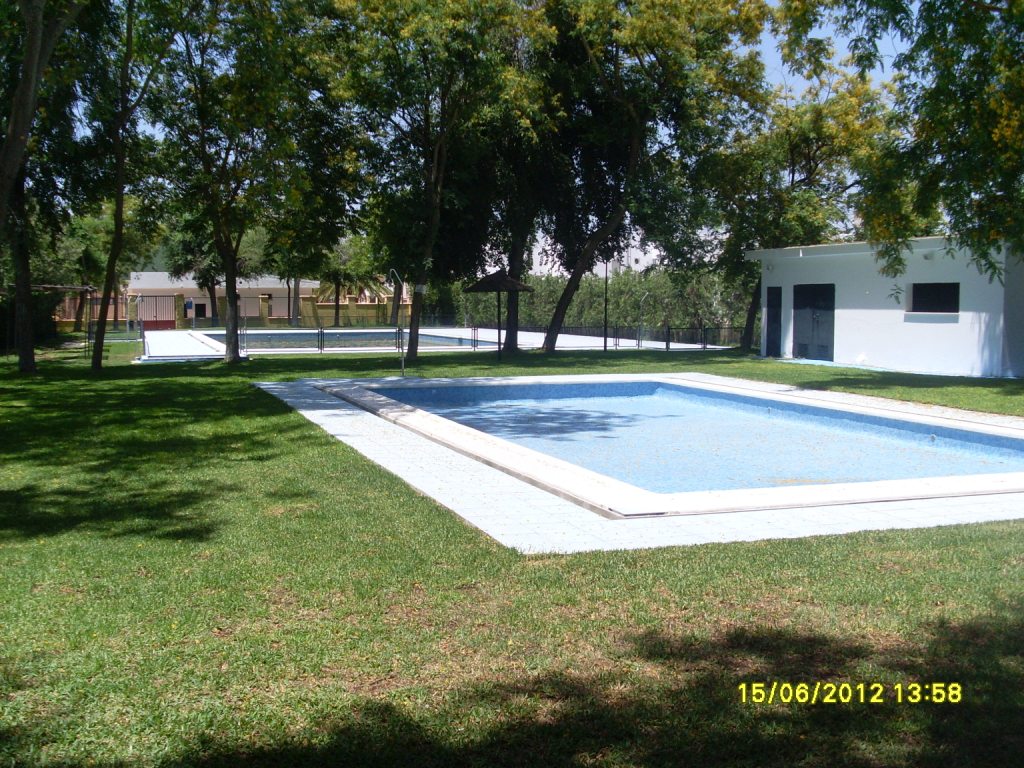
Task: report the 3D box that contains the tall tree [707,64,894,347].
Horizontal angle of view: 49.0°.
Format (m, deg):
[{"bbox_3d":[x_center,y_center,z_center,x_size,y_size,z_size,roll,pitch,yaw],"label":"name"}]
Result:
[{"bbox_3d":[9.100,-5.550,35.300,5.800,8.900,5.300,0,4,0],"label":"tall tree"}]

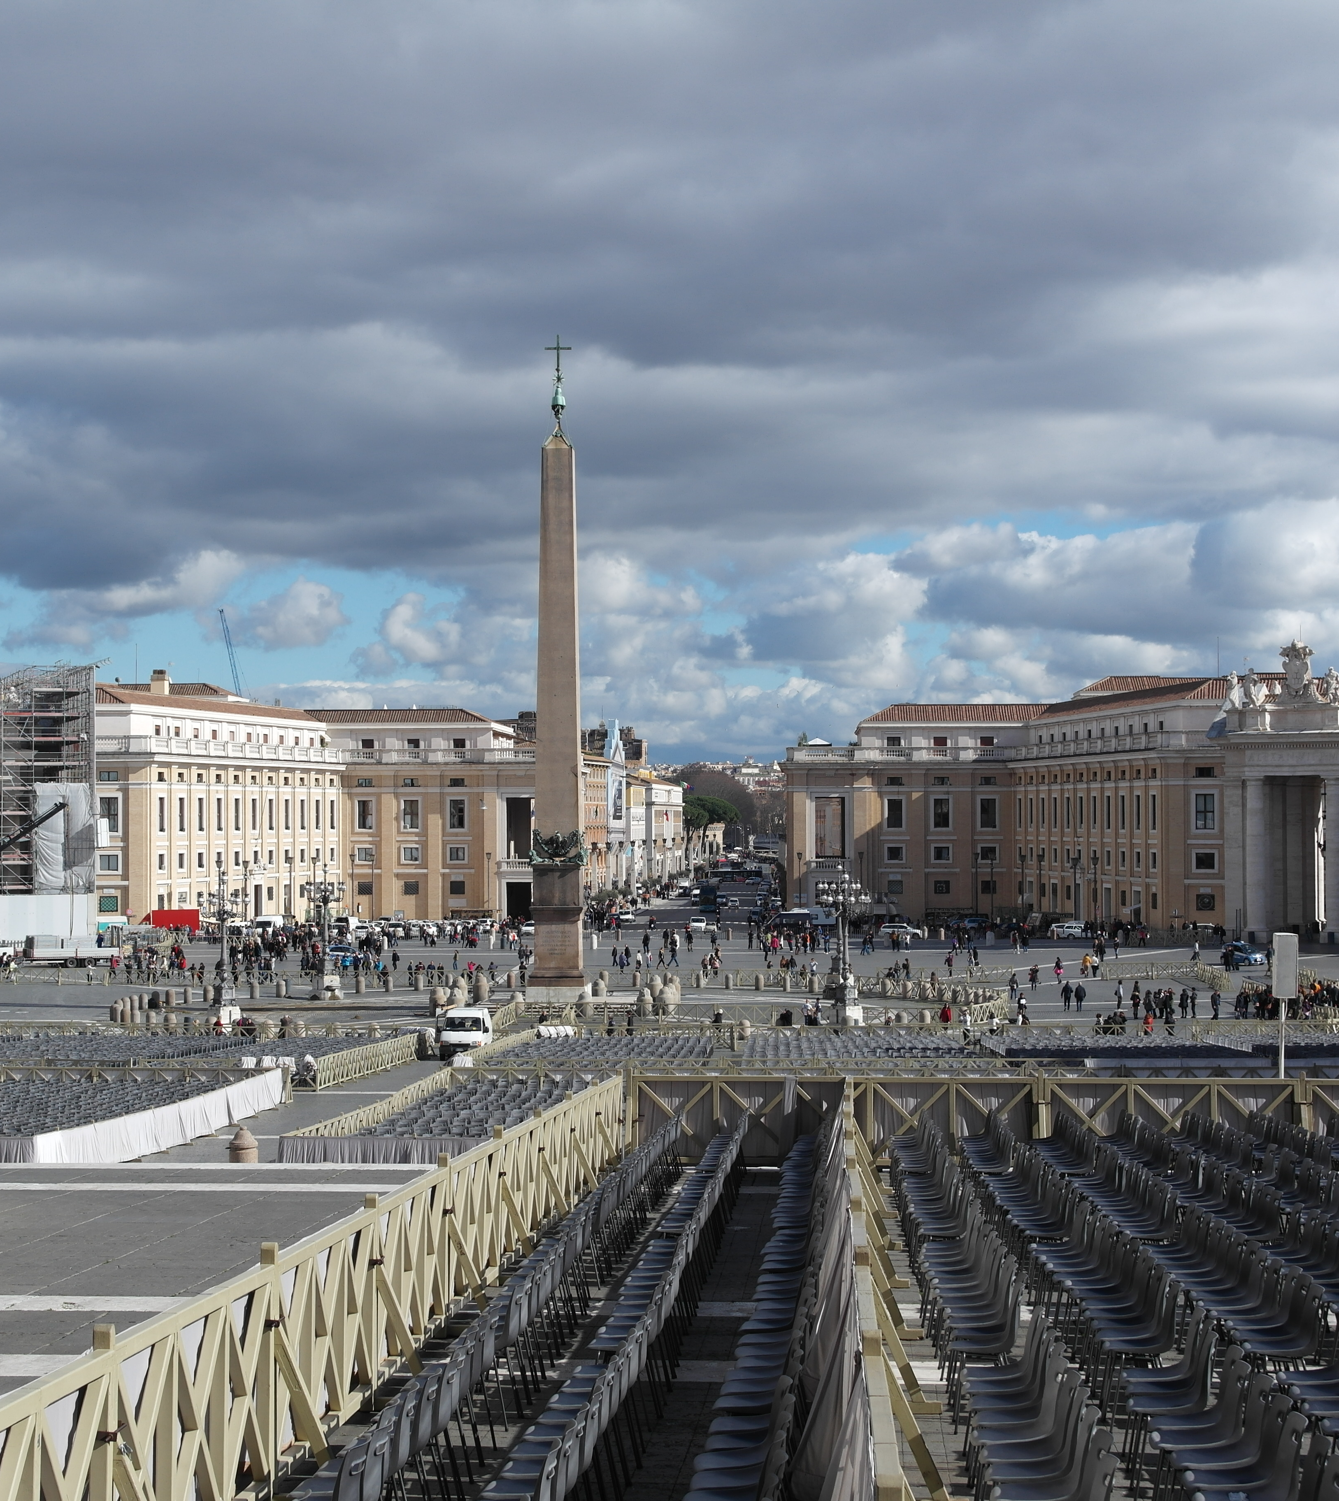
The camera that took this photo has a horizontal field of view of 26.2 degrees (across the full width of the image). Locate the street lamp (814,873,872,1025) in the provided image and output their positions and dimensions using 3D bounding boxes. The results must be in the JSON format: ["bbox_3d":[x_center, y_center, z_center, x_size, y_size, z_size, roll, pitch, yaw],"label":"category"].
[{"bbox_3d":[9.513,10.643,154.000,2.700,8.289,2.700,0,-1,2],"label":"street lamp"}]

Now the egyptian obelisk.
[{"bbox_3d":[-6.641,-4.811,171.000,3.400,39.639,3.400,0,-1,2],"label":"egyptian obelisk"}]

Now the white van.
[{"bbox_3d":[-9.770,13.700,139.300,2.040,2.380,5.200,0,-1,3],"label":"white van"}]

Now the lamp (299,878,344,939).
[{"bbox_3d":[-22.297,11.717,186.000,2.700,8.532,2.700,0,-1,2],"label":"lamp"}]

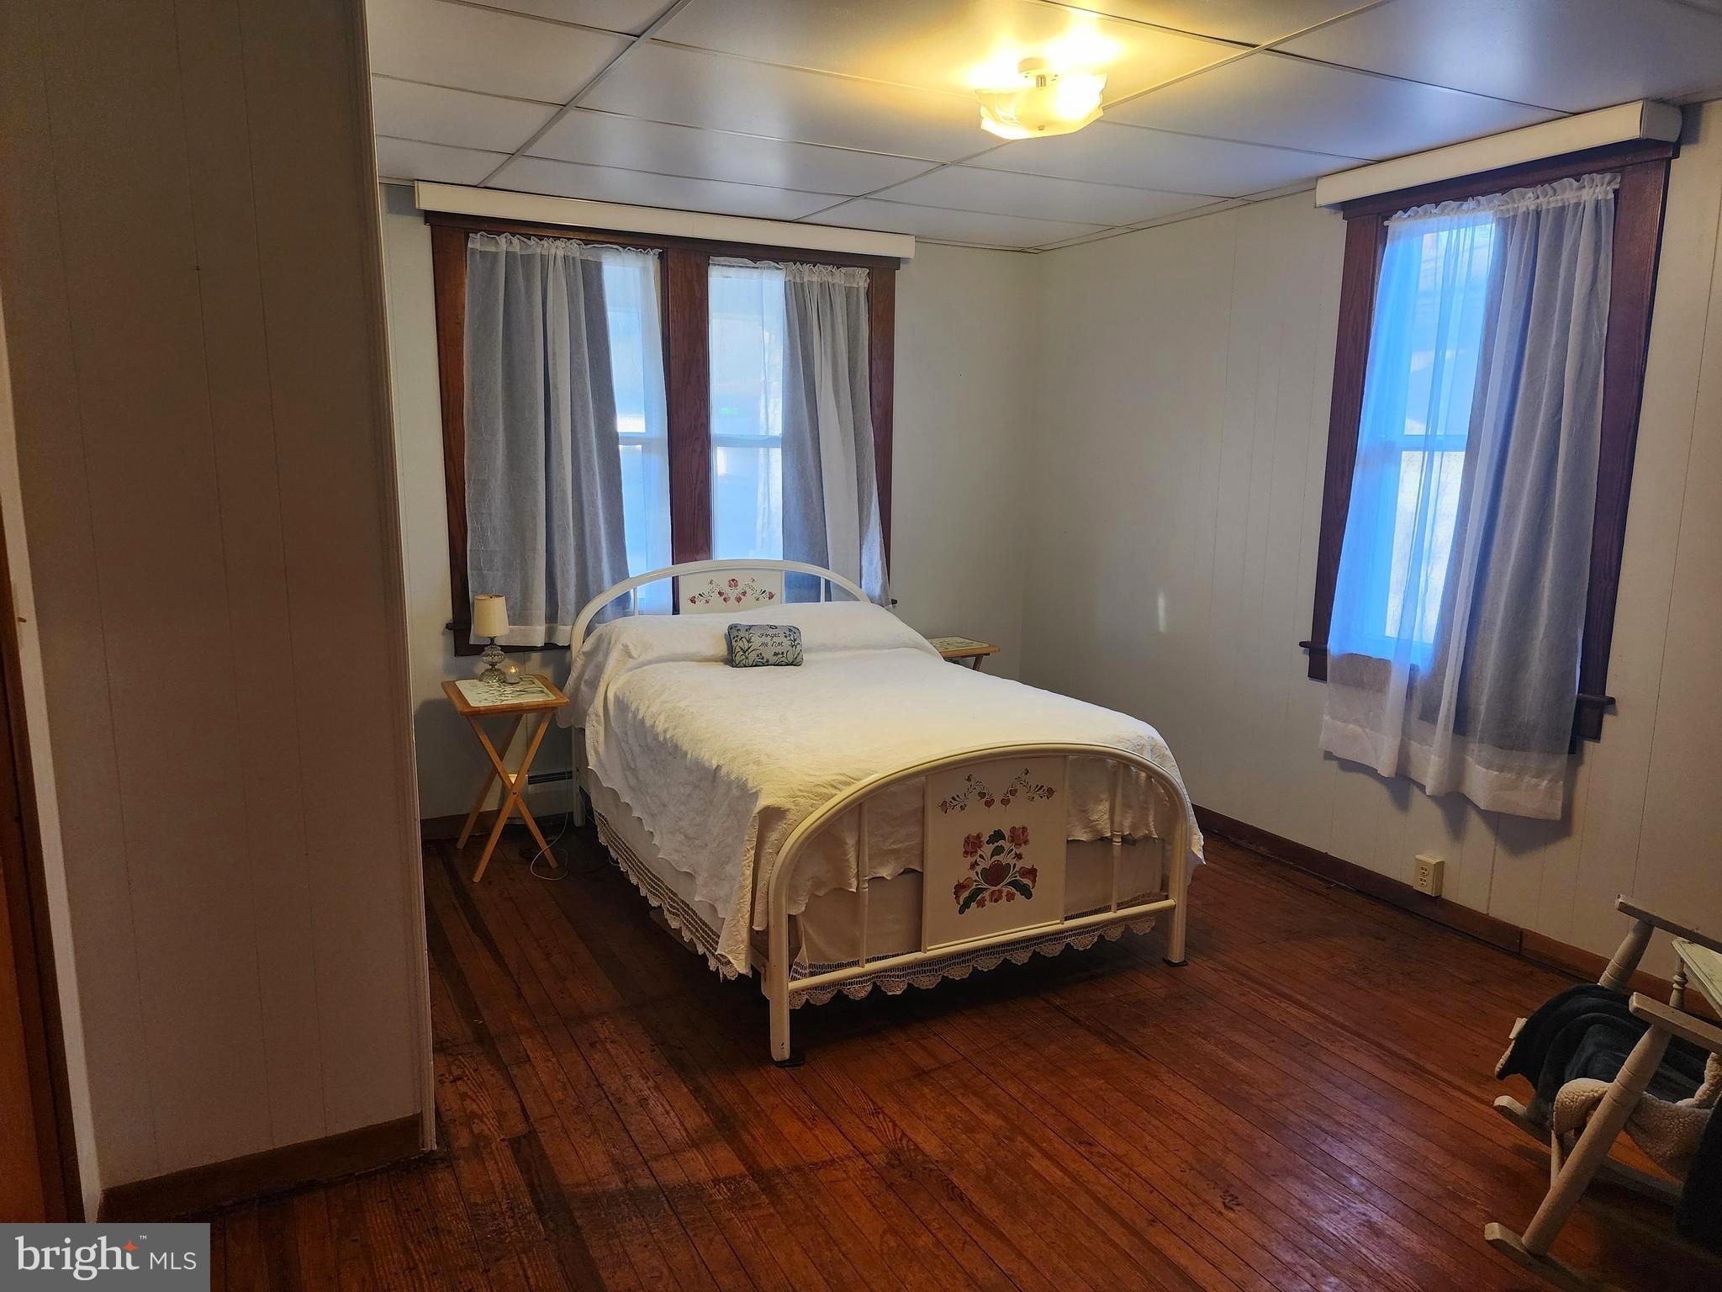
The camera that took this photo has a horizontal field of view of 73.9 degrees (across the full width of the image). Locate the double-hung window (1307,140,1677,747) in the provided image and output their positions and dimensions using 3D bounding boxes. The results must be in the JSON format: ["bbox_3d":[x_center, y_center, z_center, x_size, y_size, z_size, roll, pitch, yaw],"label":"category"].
[{"bbox_3d":[1.877,-0.610,3.594,0.065,1.620,1.080,-5,12,-28],"label":"double-hung window"}]

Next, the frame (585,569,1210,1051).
[{"bbox_3d":[-0.082,0.326,3.993,1.380,1.066,2.060,-5,11,-27],"label":"frame"}]

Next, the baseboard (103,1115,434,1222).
[{"bbox_3d":[-1.244,1.099,2.406,0.610,0.092,0.020,-5,12,-28],"label":"baseboard"}]

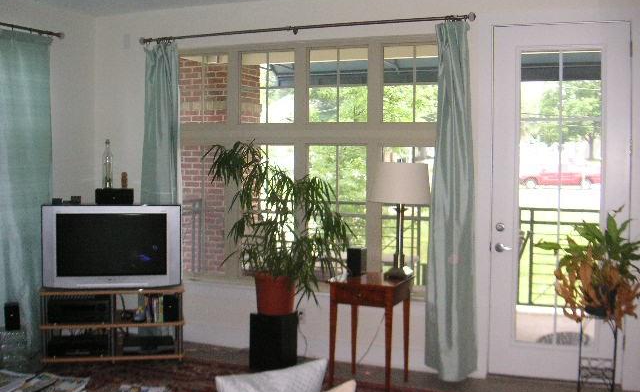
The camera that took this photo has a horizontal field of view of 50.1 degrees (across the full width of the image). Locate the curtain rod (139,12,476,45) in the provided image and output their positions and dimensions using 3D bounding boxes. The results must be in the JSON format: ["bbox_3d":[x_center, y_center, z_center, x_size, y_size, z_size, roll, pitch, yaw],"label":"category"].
[{"bbox_3d":[-0.217,-1.256,5.143,2.760,0.065,0.090,2,4,21],"label":"curtain rod"}]

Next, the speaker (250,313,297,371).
[{"bbox_3d":[-0.328,1.057,5.075,0.275,0.415,0.300,1,4,20],"label":"speaker"}]

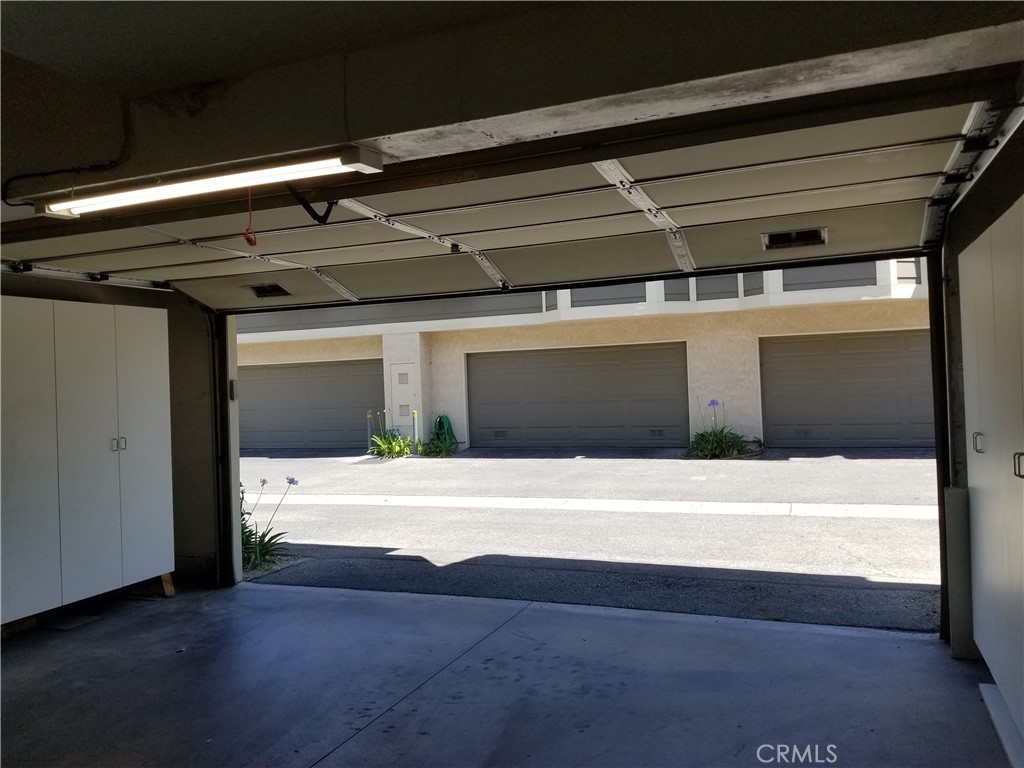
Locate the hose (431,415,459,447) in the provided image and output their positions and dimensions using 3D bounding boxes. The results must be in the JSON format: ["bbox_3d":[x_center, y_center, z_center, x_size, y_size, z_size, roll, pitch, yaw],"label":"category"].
[{"bbox_3d":[-1.538,1.048,17.238,0.680,0.740,0.220,-2,-1,22],"label":"hose"}]

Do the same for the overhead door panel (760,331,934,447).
[{"bbox_3d":[7.141,0.081,14.107,4.880,2.140,0.100,-2,-1,22],"label":"overhead door panel"}]

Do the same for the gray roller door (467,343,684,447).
[{"bbox_3d":[1.310,0.304,16.442,4.880,2.140,0.100,-2,-1,22],"label":"gray roller door"}]

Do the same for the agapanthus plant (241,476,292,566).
[{"bbox_3d":[-2.250,1.214,6.805,0.640,0.800,0.560,-2,-1,22],"label":"agapanthus plant"}]

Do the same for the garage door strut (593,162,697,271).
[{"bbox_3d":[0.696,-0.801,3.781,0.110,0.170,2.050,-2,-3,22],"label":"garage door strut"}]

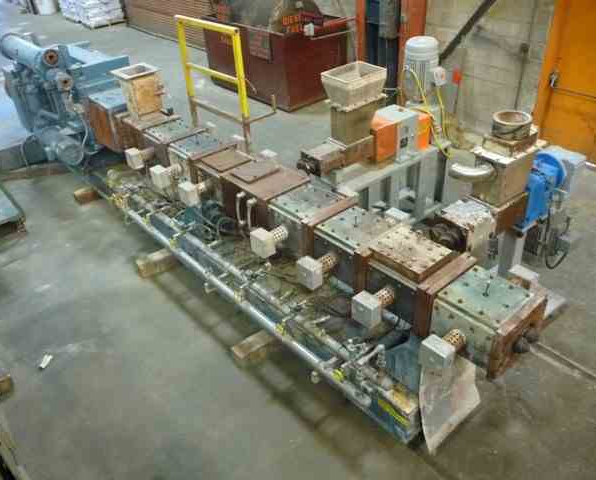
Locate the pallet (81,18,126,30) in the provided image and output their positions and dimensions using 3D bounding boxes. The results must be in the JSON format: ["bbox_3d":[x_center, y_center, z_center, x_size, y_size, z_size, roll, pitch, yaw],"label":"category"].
[{"bbox_3d":[-6.117,-6.847,16.294,1.180,0.140,1.060,-26,40,-29],"label":"pallet"}]

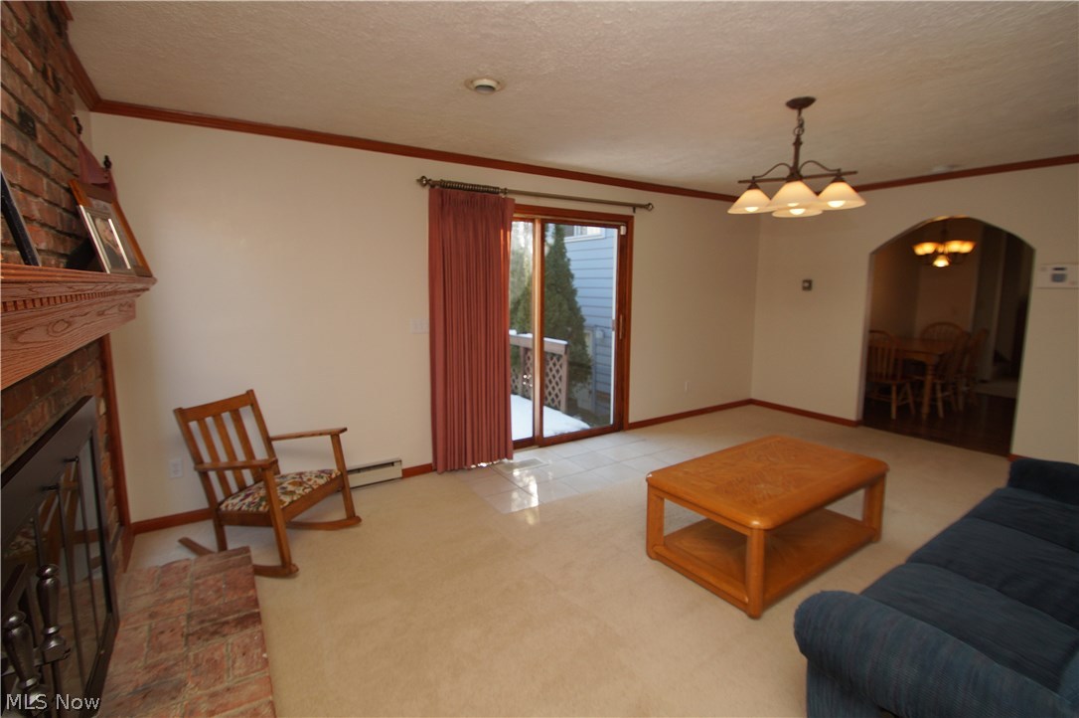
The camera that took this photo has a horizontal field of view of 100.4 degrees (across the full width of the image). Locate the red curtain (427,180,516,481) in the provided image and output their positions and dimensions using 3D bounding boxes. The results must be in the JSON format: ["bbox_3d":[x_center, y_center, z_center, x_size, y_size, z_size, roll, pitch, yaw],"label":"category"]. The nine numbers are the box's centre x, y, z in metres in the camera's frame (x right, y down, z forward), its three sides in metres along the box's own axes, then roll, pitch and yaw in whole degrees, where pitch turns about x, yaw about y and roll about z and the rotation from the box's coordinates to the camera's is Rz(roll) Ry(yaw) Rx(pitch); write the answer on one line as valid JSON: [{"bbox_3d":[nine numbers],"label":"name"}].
[{"bbox_3d":[-0.504,-0.208,3.553,0.703,2.145,0.120,-6,10,-31],"label":"red curtain"}]

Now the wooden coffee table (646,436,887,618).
[{"bbox_3d":[1.232,0.812,2.433,1.170,0.435,0.655,-6,10,-31],"label":"wooden coffee table"}]

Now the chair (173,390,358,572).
[{"bbox_3d":[-1.488,0.634,2.522,0.790,0.840,0.540,1,8,14],"label":"chair"}]

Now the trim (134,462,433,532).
[{"bbox_3d":[-1.627,0.938,3.121,1.788,0.072,0.020,-6,10,-31],"label":"trim"}]

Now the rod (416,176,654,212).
[{"bbox_3d":[0.110,-1.373,3.784,2.309,0.085,0.115,-6,10,-31],"label":"rod"}]

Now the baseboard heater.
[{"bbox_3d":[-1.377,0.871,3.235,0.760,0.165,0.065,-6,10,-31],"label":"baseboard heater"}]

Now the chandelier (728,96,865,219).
[{"bbox_3d":[1.430,-1.135,2.509,0.660,0.620,0.660,1,8,14],"label":"chandelier"}]

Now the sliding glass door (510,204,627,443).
[{"bbox_3d":[0.080,-0.249,4.045,1.920,2.110,0.120,-6,10,-31],"label":"sliding glass door"}]

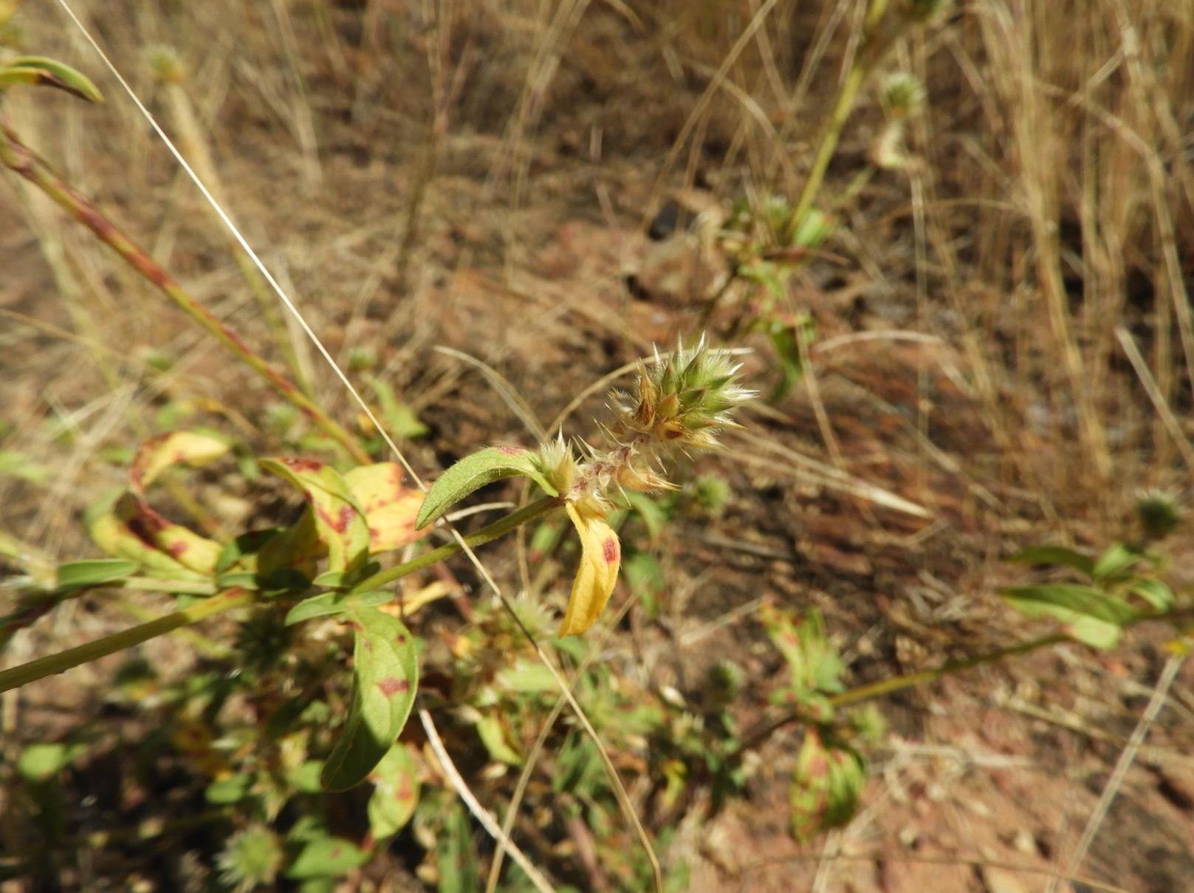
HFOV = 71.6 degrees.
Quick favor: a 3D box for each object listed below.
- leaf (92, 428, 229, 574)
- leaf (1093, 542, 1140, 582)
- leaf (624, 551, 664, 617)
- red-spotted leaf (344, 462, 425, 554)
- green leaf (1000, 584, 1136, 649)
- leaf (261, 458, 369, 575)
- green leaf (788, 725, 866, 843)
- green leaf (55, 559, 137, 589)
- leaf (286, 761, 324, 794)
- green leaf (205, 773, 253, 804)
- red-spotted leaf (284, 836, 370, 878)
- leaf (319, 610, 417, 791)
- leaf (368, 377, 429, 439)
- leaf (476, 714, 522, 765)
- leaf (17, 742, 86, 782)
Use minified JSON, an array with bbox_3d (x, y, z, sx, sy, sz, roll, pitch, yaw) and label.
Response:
[{"bbox_3d":[-0.097,0.012,0.190,0.028,0.032,0.015,0,6,0],"label":"leaf"},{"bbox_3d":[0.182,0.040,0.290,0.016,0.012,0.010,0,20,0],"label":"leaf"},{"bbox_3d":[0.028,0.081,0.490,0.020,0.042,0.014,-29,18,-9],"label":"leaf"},{"bbox_3d":[-0.045,0.013,0.175,0.017,0.020,0.009,17,5,0],"label":"red-spotted leaf"},{"bbox_3d":[0.161,0.058,0.285,0.044,0.017,0.015,9,20,1],"label":"green leaf"},{"bbox_3d":[-0.056,0.014,0.165,0.021,0.022,0.012,0,6,0],"label":"leaf"},{"bbox_3d":[0.074,0.110,0.270,0.023,0.036,0.013,3,6,0],"label":"green leaf"},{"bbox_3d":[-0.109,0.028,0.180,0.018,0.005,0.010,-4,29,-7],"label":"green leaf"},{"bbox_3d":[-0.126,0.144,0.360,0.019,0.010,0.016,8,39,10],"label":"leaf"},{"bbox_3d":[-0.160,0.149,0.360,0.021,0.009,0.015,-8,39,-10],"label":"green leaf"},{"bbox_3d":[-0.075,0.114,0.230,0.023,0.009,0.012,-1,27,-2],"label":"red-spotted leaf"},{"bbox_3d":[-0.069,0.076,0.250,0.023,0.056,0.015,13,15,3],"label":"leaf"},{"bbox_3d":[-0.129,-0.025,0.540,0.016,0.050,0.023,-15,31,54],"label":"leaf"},{"bbox_3d":[-0.045,0.135,0.380,0.013,0.029,0.010,-45,16,-21],"label":"leaf"},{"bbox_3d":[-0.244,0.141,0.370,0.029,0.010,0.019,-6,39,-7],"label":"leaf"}]

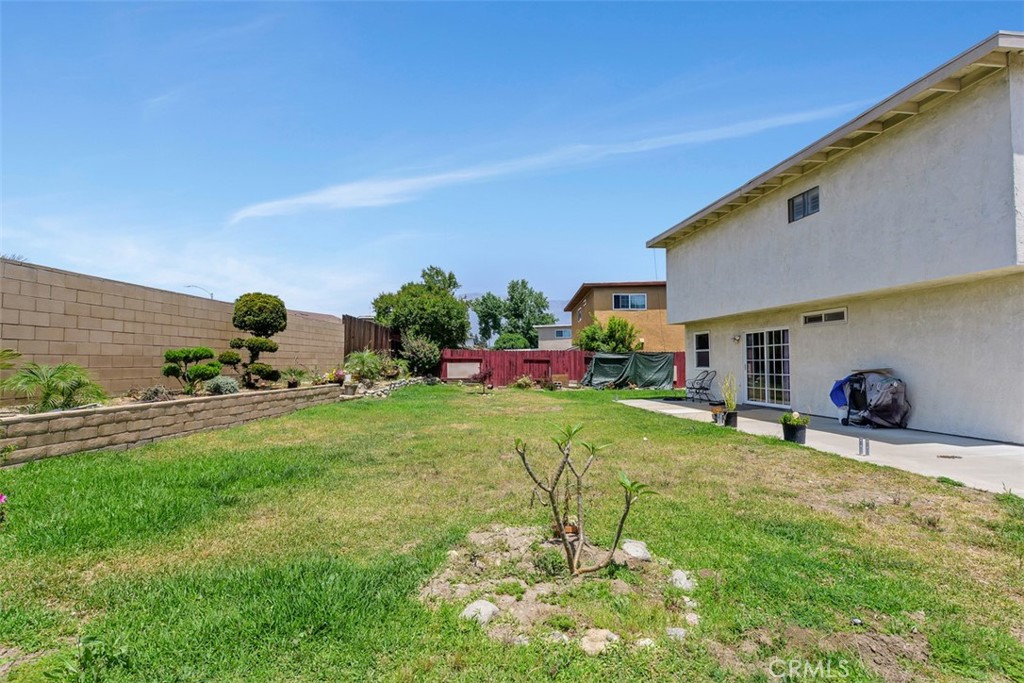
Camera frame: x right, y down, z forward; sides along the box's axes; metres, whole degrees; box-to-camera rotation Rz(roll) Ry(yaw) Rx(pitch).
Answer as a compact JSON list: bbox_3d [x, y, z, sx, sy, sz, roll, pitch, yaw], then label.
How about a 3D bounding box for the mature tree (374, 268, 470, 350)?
[{"bbox_3d":[-4.892,-0.811,24.600,5.300,6.400,5.000,0,-2,0],"label":"mature tree"}]

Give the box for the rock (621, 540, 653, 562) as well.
[{"bbox_3d":[0.744,1.249,2.720,0.175,0.090,0.140,0,-3,0],"label":"rock"}]

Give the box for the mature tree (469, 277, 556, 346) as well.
[{"bbox_3d":[0.181,-1.934,55.000,10.200,11.200,9.000,0,-2,0],"label":"mature tree"}]

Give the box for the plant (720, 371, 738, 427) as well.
[{"bbox_3d":[4.167,1.105,8.700,0.330,1.040,0.320,0,-3,0],"label":"plant"}]

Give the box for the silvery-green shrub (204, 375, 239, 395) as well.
[{"bbox_3d":[-5.589,0.836,8.722,0.580,0.406,0.560,0,-3,0],"label":"silvery-green shrub"}]

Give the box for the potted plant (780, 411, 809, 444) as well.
[{"bbox_3d":[4.345,1.315,7.000,0.420,0.500,0.420,0,-2,-6],"label":"potted plant"}]

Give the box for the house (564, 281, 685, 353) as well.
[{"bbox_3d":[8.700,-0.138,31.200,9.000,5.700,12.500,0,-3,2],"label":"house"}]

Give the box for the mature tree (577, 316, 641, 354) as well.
[{"bbox_3d":[5.259,0.518,24.800,3.400,3.700,2.900,0,-2,0],"label":"mature tree"}]

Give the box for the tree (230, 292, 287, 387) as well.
[{"bbox_3d":[-5.737,-0.024,10.300,1.260,2.140,1.100,0,-3,3],"label":"tree"}]

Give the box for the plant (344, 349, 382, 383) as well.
[{"bbox_3d":[-5.156,0.816,15.800,1.300,1.150,1.250,0,-3,3],"label":"plant"}]

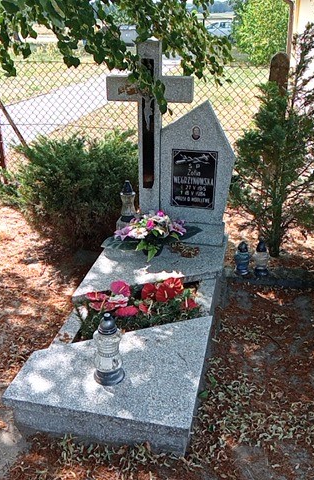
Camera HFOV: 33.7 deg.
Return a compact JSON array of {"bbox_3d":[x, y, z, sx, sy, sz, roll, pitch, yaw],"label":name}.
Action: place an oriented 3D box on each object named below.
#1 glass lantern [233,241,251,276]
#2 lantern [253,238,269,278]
[{"bbox_3d":[0.571,0.115,3.401,0.102,0.238,0.102,6,26,11],"label":"glass lantern"},{"bbox_3d":[0.695,0.106,3.375,0.102,0.277,0.102,6,26,11],"label":"lantern"}]

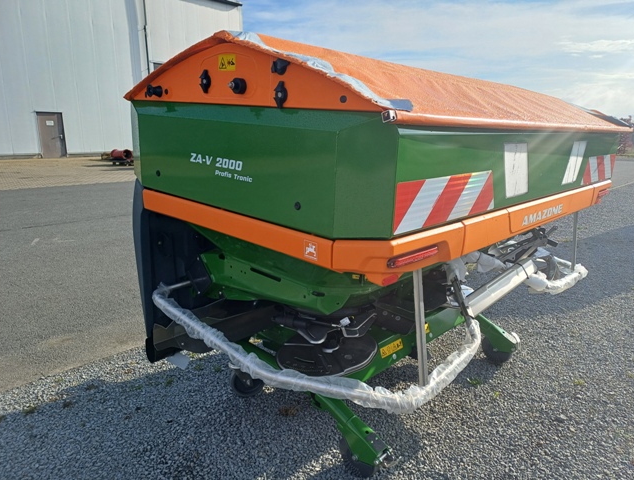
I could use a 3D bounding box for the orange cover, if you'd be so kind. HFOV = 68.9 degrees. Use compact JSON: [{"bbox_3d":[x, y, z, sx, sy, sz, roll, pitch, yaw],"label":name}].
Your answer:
[{"bbox_3d":[0.586,-0.716,2.348,1.350,0.265,2.595,16,20,41],"label":"orange cover"}]

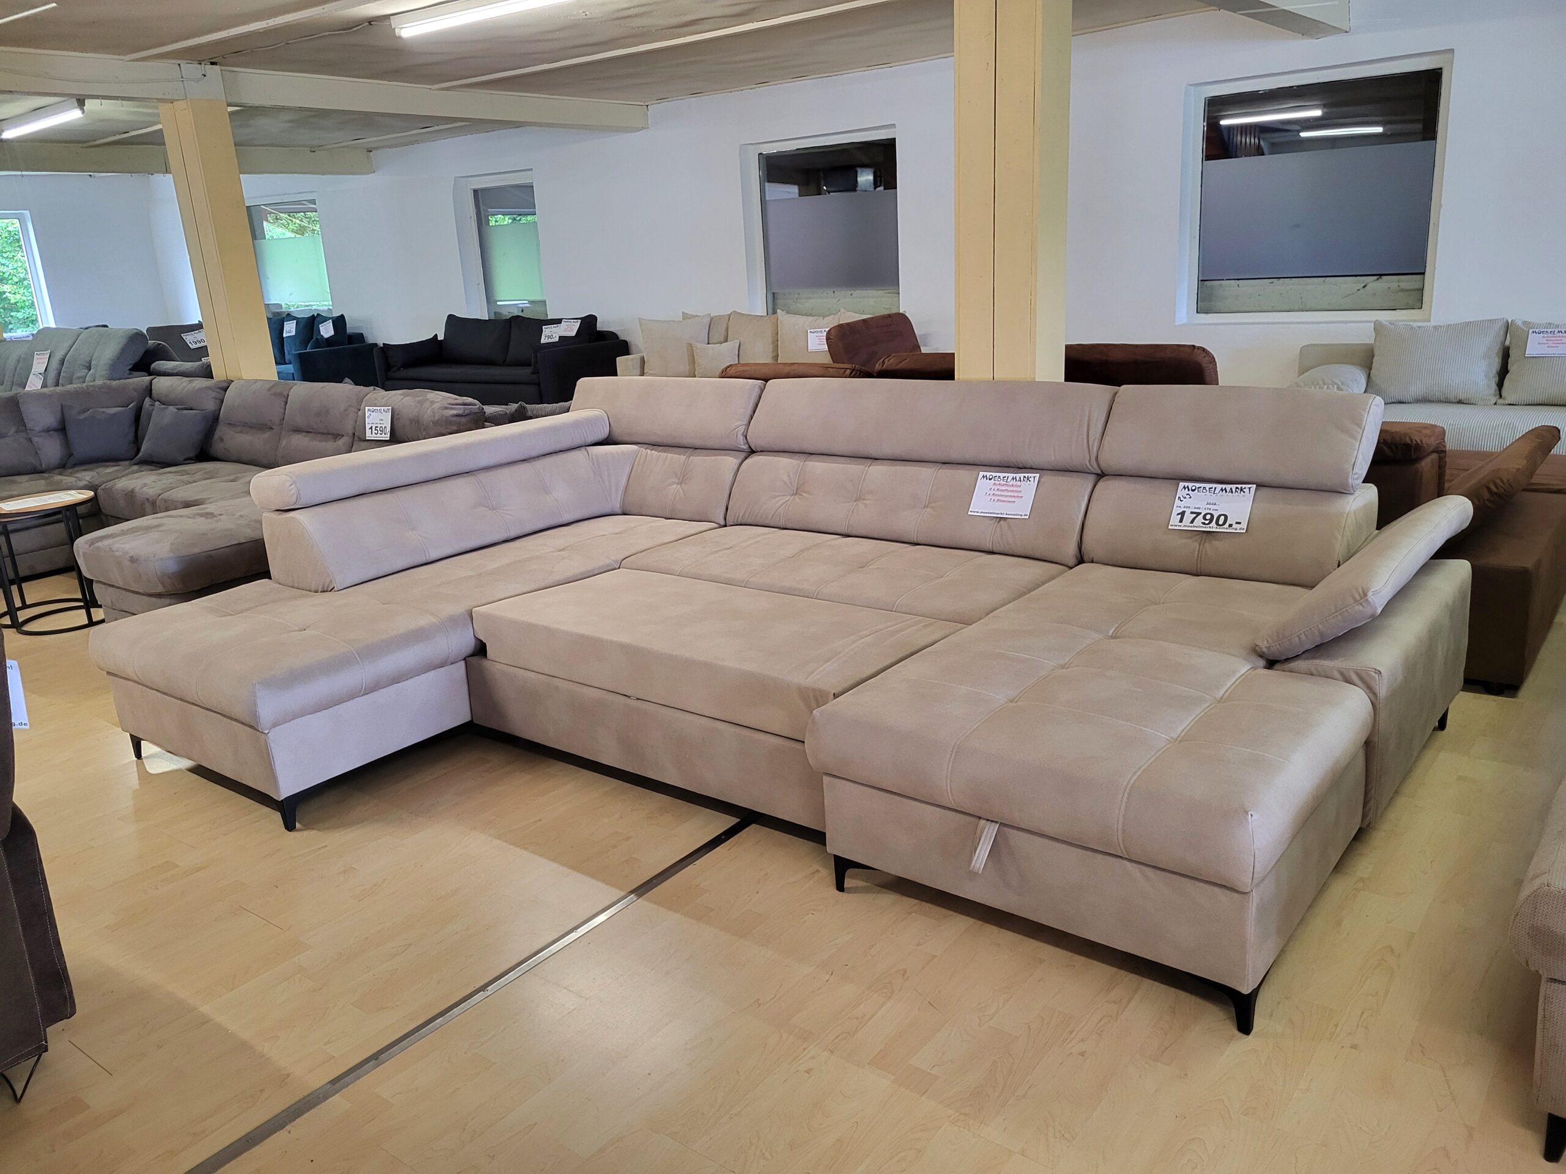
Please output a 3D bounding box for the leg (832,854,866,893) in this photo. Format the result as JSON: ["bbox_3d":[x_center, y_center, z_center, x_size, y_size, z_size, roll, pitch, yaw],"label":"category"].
[{"bbox_3d":[0.162,0.651,2.674,0.077,0.087,0.063,9,20,38],"label":"leg"}]

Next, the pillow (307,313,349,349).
[{"bbox_3d":[-4.737,-2.602,12.291,0.500,0.500,0.180,8,10,35],"label":"pillow"}]

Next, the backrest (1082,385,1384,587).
[{"bbox_3d":[1.284,-0.314,3.411,0.724,0.506,0.358,9,20,38],"label":"backrest"}]

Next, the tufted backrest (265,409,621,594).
[{"bbox_3d":[-1.167,-0.352,4.308,0.337,0.386,1.405,9,20,38],"label":"tufted backrest"}]

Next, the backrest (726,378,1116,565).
[{"bbox_3d":[0.467,-0.454,4.171,1.420,0.545,0.410,9,20,38],"label":"backrest"}]

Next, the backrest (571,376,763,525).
[{"bbox_3d":[-0.513,-0.607,4.923,1.070,0.540,0.420,9,20,38],"label":"backrest"}]

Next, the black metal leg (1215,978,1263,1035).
[{"bbox_3d":[0.832,0.756,2.169,0.077,0.087,0.070,9,20,38],"label":"black metal leg"}]

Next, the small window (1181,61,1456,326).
[{"bbox_3d":[2.934,-2.191,6.553,1.310,1.300,0.100,9,20,36],"label":"small window"}]

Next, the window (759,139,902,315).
[{"bbox_3d":[0.394,-2.770,9.172,1.300,1.330,0.120,8,20,35],"label":"window"}]

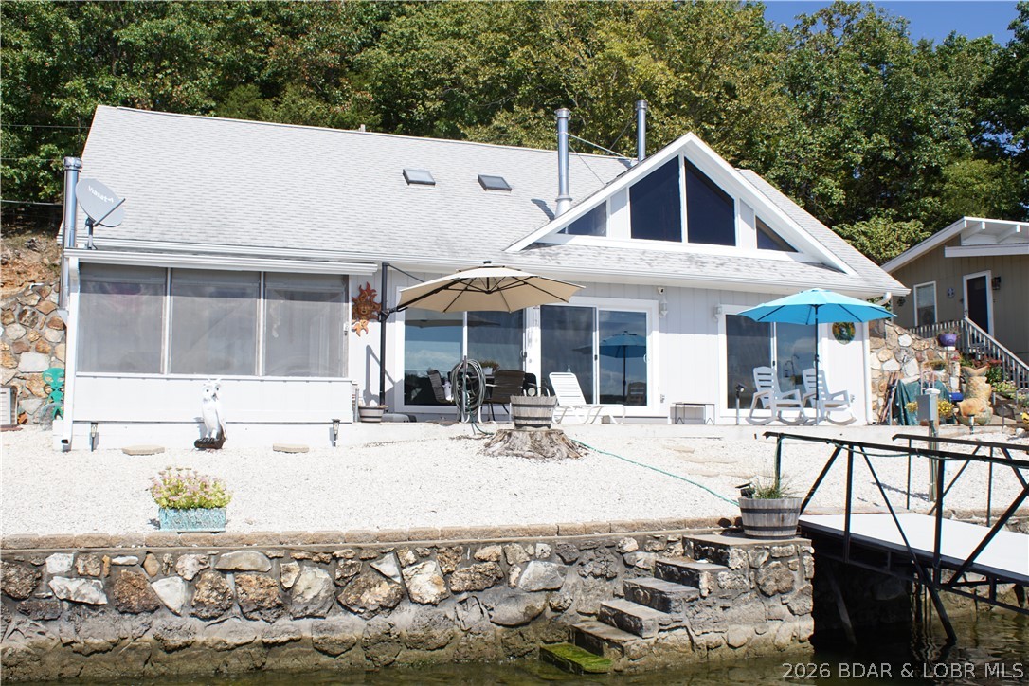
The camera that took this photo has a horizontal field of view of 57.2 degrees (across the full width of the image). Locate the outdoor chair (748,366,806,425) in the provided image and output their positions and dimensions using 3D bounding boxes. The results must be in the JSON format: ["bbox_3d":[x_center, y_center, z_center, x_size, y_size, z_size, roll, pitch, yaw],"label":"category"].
[{"bbox_3d":[4.413,0.900,15.888,0.650,1.010,0.790,2,-6,-24],"label":"outdoor chair"}]

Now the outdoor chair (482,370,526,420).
[{"bbox_3d":[-0.158,0.886,14.918,0.600,0.830,0.680,3,-6,-25],"label":"outdoor chair"}]

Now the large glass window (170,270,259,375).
[{"bbox_3d":[-4.068,-0.271,12.817,1.190,1.432,0.100,2,-6,-16],"label":"large glass window"}]

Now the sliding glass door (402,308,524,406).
[{"bbox_3d":[-0.918,0.201,17.452,2.346,1.945,0.100,2,-6,-18],"label":"sliding glass door"}]

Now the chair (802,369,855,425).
[{"bbox_3d":[5.507,0.954,16.707,0.690,1.030,0.900,2,-6,-18],"label":"chair"}]

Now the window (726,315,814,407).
[{"bbox_3d":[5.353,0.401,19.502,2.279,2.015,0.100,2,-6,-18],"label":"window"}]

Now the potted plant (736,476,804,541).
[{"bbox_3d":[2.541,1.631,9.384,0.650,0.610,0.640,2,-6,-18],"label":"potted plant"}]

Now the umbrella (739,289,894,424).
[{"bbox_3d":[4.894,0.205,15.224,2.580,2.260,2.560,2,-6,-19],"label":"umbrella"}]

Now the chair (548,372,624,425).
[{"bbox_3d":[1.194,0.922,15.356,0.640,0.840,1.350,3,-7,-31],"label":"chair"}]

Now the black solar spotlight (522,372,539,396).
[{"bbox_3d":[0.229,0.592,13.400,0.190,0.310,0.190,0,-6,0],"label":"black solar spotlight"}]

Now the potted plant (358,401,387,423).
[{"bbox_3d":[-2.066,1.014,13.661,0.430,0.330,0.430,2,-6,-17],"label":"potted plant"}]

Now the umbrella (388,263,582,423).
[{"bbox_3d":[-0.537,-0.005,15.045,3.200,2.620,3.000,1,-6,-10],"label":"umbrella"}]

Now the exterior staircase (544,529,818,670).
[{"bbox_3d":[1.570,2.457,9.086,2.449,1.072,0.900,2,-6,-18],"label":"exterior staircase"}]

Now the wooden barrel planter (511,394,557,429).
[{"bbox_3d":[0.261,0.942,12.669,0.640,0.450,0.640,0,-6,0],"label":"wooden barrel planter"}]

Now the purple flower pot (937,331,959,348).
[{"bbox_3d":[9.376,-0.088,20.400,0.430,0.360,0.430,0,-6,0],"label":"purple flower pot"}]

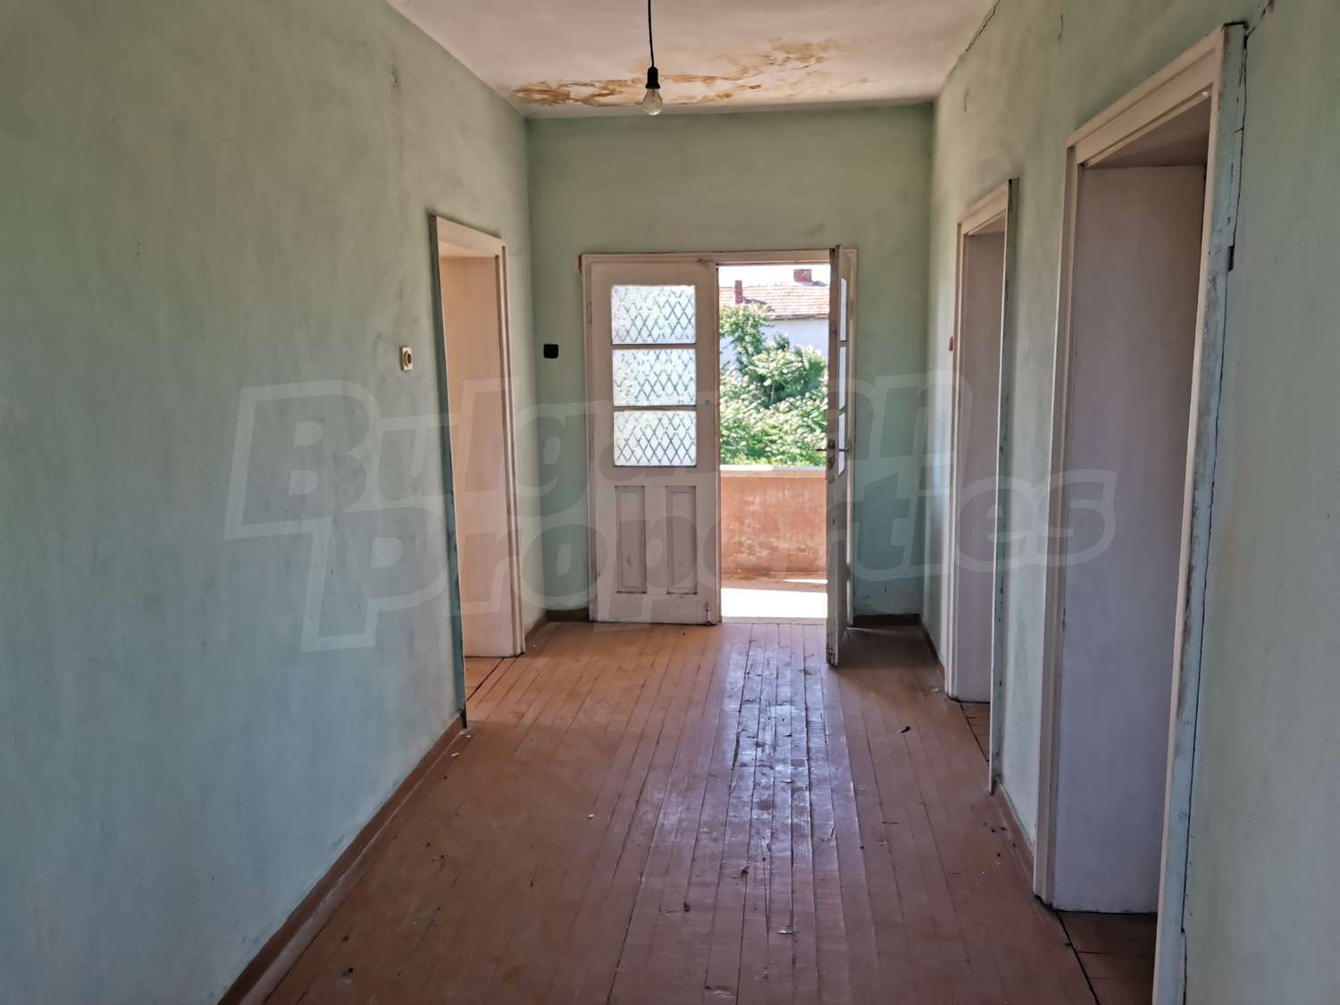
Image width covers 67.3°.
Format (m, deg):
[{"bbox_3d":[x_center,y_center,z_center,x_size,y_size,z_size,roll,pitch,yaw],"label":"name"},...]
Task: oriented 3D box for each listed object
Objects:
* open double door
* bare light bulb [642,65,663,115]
[{"bbox_3d":[0.272,-0.330,5.563,1.480,2.046,0.120,0,9,7],"label":"open double door"},{"bbox_3d":[-0.052,-1.214,2.970,0.060,0.138,0.060,-1,10,0],"label":"bare light bulb"}]

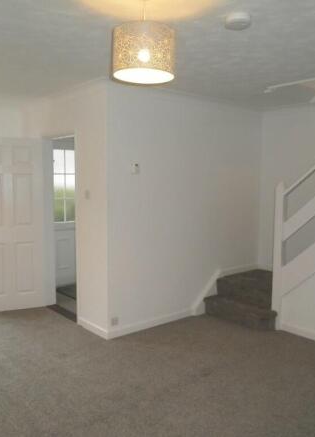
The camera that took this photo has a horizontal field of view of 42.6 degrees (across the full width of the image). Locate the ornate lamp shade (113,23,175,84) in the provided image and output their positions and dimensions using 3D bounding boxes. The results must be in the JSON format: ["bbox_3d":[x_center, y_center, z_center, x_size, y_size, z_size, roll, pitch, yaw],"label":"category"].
[{"bbox_3d":[-0.068,-0.812,2.008,0.307,0.213,0.307,2,6,0],"label":"ornate lamp shade"}]

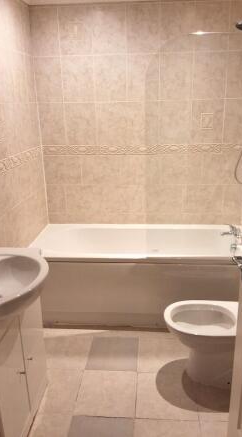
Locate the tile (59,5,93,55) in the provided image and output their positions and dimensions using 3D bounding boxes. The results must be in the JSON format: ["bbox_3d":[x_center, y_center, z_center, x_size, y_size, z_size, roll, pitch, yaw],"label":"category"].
[{"bbox_3d":[-0.338,-1.409,2.654,0.253,0.340,0.012,0,19,5],"label":"tile"}]

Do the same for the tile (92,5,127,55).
[{"bbox_3d":[-0.085,-1.419,2.654,0.253,0.352,0.012,0,17,4],"label":"tile"}]

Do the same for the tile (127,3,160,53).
[{"bbox_3d":[0.167,-1.419,2.634,0.253,0.352,0.012,0,17,4],"label":"tile"}]

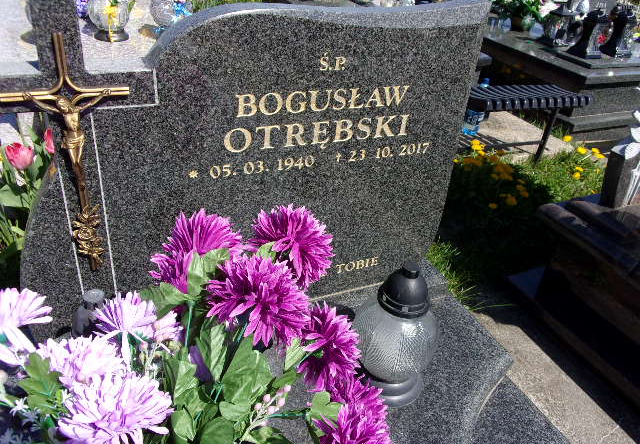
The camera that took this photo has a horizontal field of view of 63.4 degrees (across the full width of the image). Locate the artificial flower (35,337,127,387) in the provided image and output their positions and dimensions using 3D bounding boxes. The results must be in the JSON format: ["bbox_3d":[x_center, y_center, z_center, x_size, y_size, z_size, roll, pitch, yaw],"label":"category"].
[{"bbox_3d":[-0.321,0.190,0.700,0.115,0.085,0.085,-13,63,-27],"label":"artificial flower"}]

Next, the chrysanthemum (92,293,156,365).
[{"bbox_3d":[-0.282,0.154,0.750,0.085,0.080,0.070,-9,34,-22],"label":"chrysanthemum"}]

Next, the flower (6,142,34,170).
[{"bbox_3d":[-0.708,-0.154,1.220,0.062,0.060,0.060,-9,34,-22],"label":"flower"}]

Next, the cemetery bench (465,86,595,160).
[{"bbox_3d":[1.145,-0.539,3.020,0.690,0.440,0.238,-9,35,-23],"label":"cemetery bench"}]

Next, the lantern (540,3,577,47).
[{"bbox_3d":[1.921,-1.556,4.100,0.200,0.310,0.200,-9,34,-22],"label":"lantern"}]

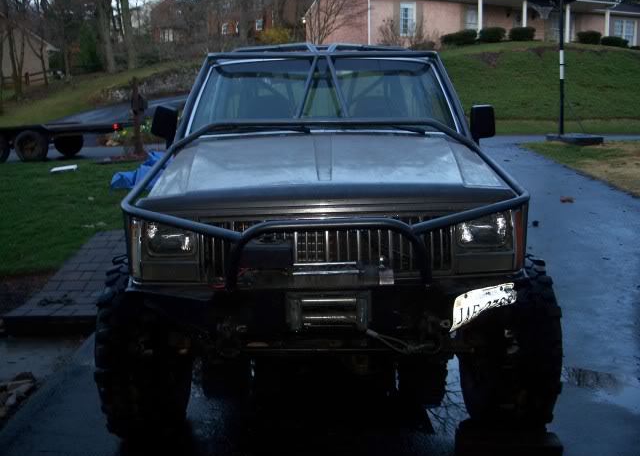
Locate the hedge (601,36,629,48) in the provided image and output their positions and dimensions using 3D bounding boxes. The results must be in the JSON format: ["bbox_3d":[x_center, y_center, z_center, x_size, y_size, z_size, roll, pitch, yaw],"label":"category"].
[{"bbox_3d":[17.878,-11.253,41.500,1.400,0.700,1.100,-8,12,-32],"label":"hedge"}]

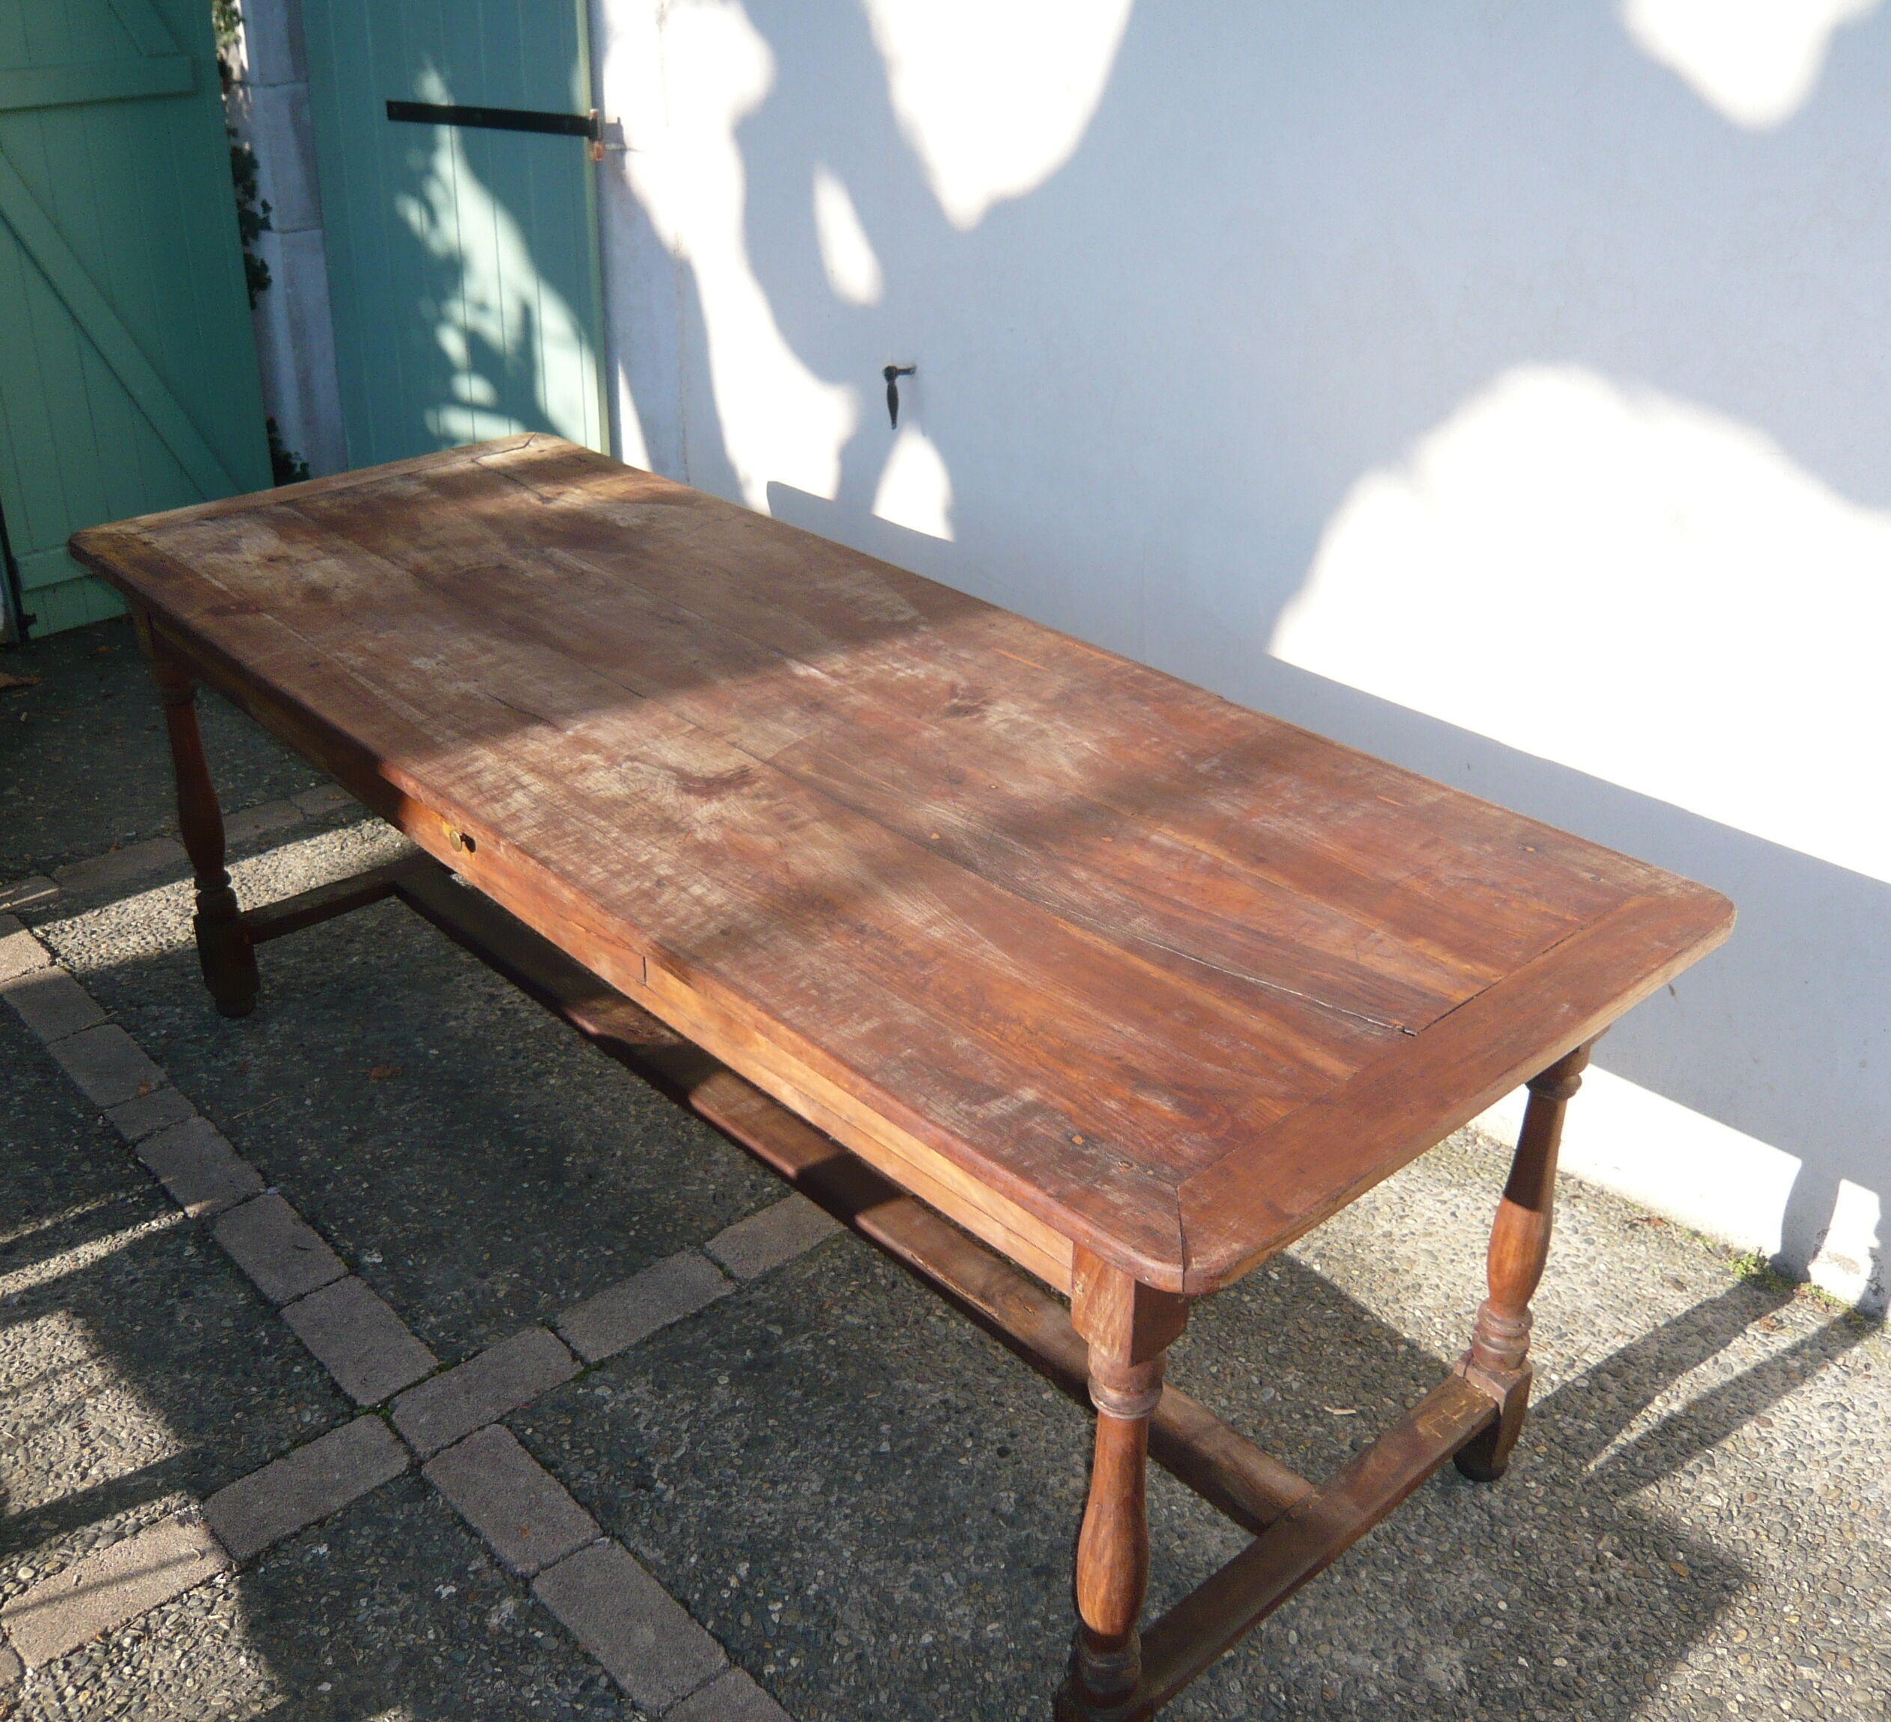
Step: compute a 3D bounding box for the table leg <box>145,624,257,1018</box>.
[{"bbox_3d":[-1.111,-0.093,2.755,0.067,0.730,0.067,-24,37,-36],"label":"table leg"}]

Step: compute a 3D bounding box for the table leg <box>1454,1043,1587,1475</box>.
[{"bbox_3d":[0.603,0.369,1.928,0.067,0.730,0.067,-24,37,-36],"label":"table leg"}]

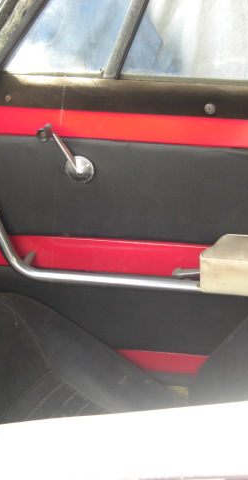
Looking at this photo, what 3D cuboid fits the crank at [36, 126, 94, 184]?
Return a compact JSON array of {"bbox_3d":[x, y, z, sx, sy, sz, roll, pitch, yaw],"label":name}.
[{"bbox_3d":[-0.117,-0.165,1.392,0.059,0.147,0.057,-32,17,16],"label":"crank"}]

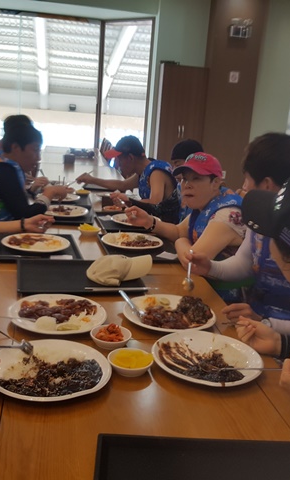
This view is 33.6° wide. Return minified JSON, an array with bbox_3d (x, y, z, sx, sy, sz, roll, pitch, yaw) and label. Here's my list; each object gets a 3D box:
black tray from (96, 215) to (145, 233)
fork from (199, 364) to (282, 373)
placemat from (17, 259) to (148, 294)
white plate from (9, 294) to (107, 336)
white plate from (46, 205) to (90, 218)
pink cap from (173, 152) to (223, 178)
[{"bbox_3d":[-0.061,-0.077,2.468,0.325,0.020,0.390,2,15,-13],"label":"black tray"},{"bbox_3d":[0.217,0.283,1.050,0.200,0.022,0.026,-2,14,3],"label":"fork"},{"bbox_3d":[-0.223,0.124,1.631,0.410,0.020,0.325,1,15,-16],"label":"placemat"},{"bbox_3d":[-0.230,0.206,1.293,0.265,0.028,0.265,2,15,-12],"label":"white plate"},{"bbox_3d":[-0.442,-0.153,2.630,0.270,0.025,0.270,2,15,-11],"label":"white plate"},{"bbox_3d":[0.244,-0.334,2.170,0.250,0.125,0.172,-6,18,-38],"label":"pink cap"}]

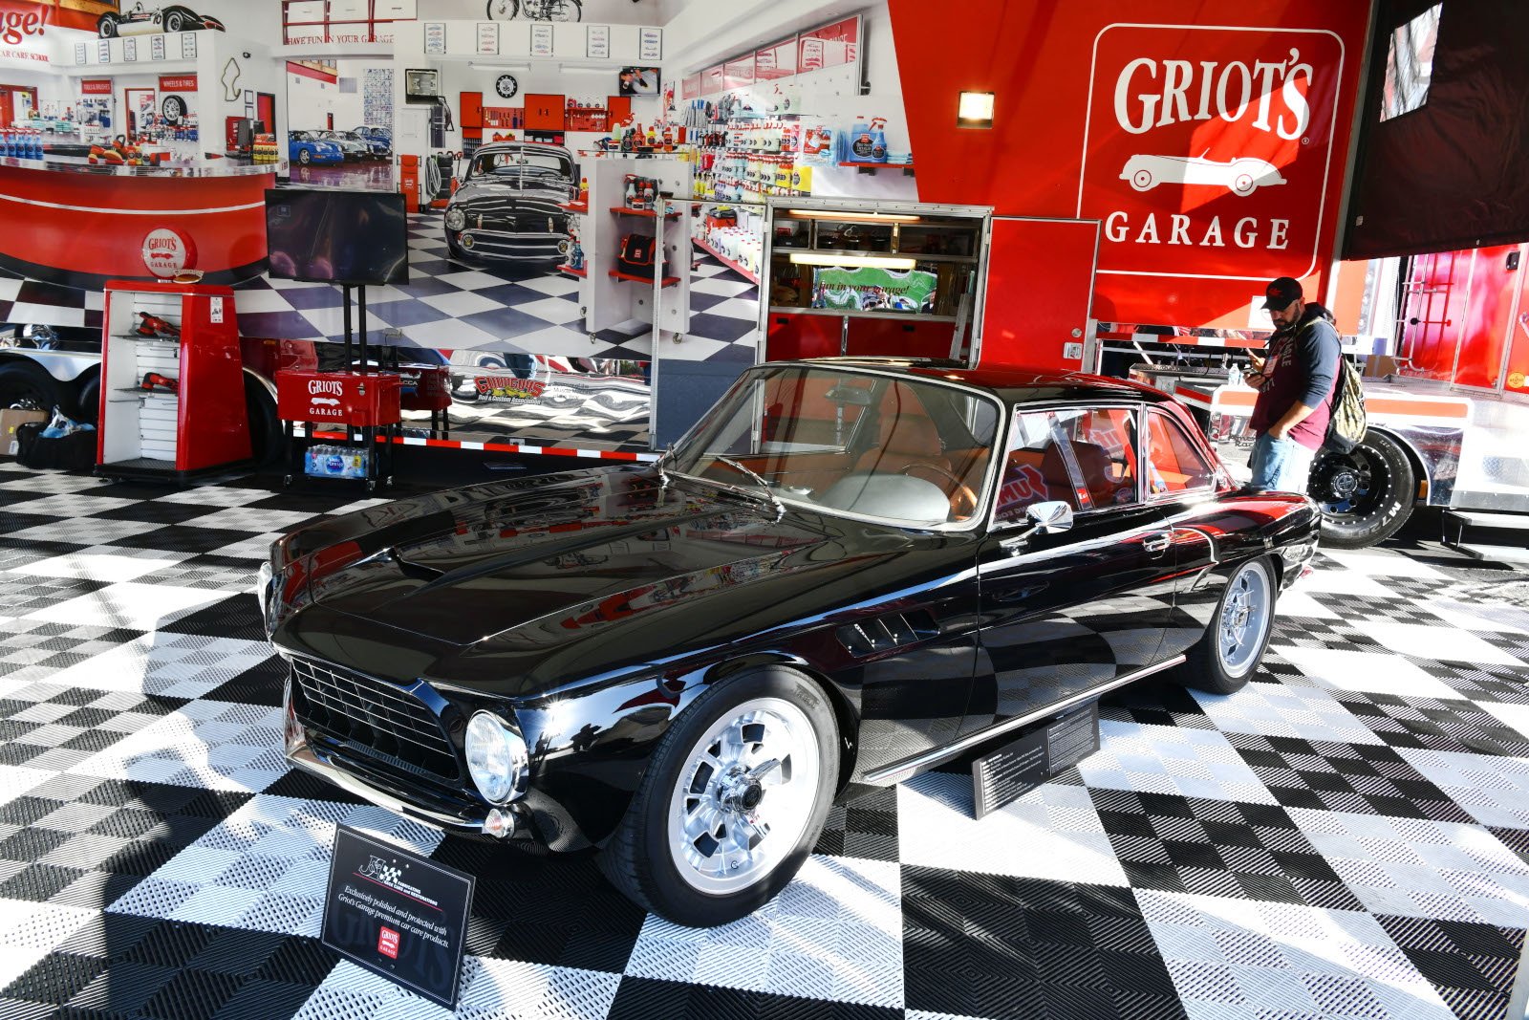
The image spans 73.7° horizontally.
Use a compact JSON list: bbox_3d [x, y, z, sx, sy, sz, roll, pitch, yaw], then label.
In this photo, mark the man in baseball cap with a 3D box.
[{"bbox_3d":[2.911,-0.370,5.712,0.430,1.790,0.500,2,11,-9],"label":"man in baseball cap"}]

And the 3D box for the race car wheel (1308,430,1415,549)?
[{"bbox_3d":[4.340,-0.180,7.647,0.870,0.870,0.260,4,11,5],"label":"race car wheel"}]

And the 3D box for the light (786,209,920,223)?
[{"bbox_3d":[0.808,-2.722,9.450,1.220,0.070,0.120,4,11,5],"label":"light"}]

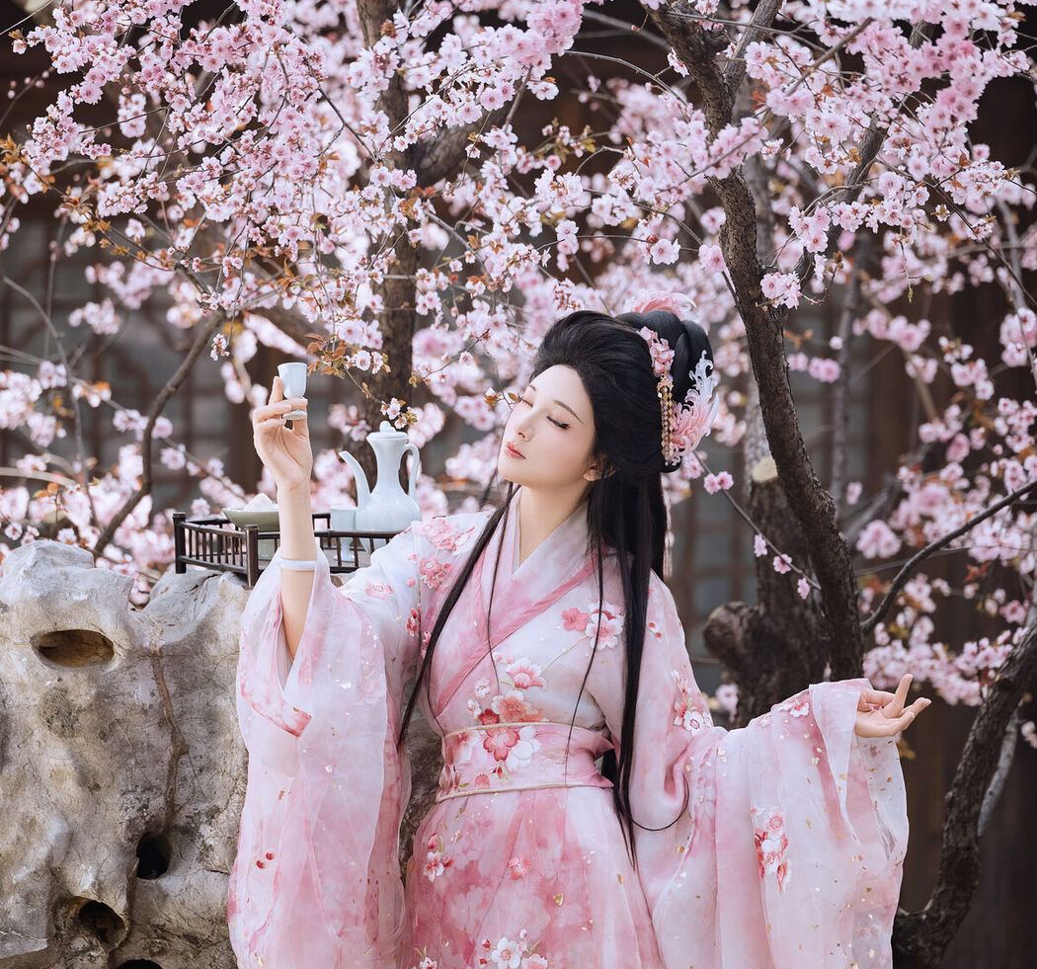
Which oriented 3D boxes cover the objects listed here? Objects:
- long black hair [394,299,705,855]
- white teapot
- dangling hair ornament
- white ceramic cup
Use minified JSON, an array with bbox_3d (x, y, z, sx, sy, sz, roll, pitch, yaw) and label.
[{"bbox_3d":[0.051,0.136,12.000,0.270,0.760,0.380,2,3,38],"label":"long black hair"},{"bbox_3d":[-0.196,0.009,12.200,0.120,0.193,0.095,0,2,-9],"label":"white teapot"},{"bbox_3d":[0.218,-0.148,12.030,0.125,0.237,0.120,0,2,-6],"label":"dangling hair ornament"},{"bbox_3d":[-0.307,-0.128,11.800,0.041,0.073,0.041,-3,-12,-1],"label":"white ceramic cup"}]

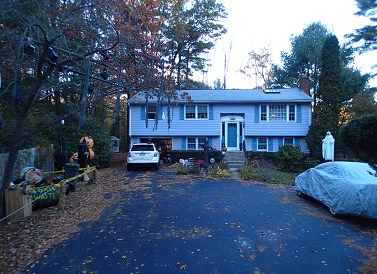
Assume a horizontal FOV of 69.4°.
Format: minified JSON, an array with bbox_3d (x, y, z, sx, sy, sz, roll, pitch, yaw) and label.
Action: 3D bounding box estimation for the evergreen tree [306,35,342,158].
[{"bbox_3d":[9.864,-2.985,19.800,2.500,9.000,2.500,0,4,6],"label":"evergreen tree"}]

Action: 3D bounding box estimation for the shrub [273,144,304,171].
[{"bbox_3d":[6.312,1.331,17.000,1.750,1.650,1.700,0,4,6],"label":"shrub"}]

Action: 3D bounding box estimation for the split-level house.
[{"bbox_3d":[2.622,-1.415,25.018,14.100,6.850,8.100,0,4,6],"label":"split-level house"}]

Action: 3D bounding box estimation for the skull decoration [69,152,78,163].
[{"bbox_3d":[-5.065,0.904,12.000,0.440,0.440,0.420,-1,4,-17],"label":"skull decoration"}]

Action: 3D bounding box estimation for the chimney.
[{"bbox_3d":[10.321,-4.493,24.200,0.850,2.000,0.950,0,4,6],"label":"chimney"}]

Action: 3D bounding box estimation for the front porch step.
[{"bbox_3d":[3.319,1.619,19.500,1.550,1.000,2.100,0,4,6],"label":"front porch step"}]

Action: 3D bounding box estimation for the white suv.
[{"bbox_3d":[-2.820,1.227,18.566,1.850,1.680,4.550,0,-1,-3],"label":"white suv"}]

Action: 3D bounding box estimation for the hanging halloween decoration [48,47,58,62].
[{"bbox_3d":[-3.474,-2.123,7.000,0.250,0.400,0.240,0,0,-17],"label":"hanging halloween decoration"}]

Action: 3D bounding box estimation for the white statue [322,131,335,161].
[{"bbox_3d":[7.978,0.496,15.500,0.680,1.680,0.450,1,4,22],"label":"white statue"}]

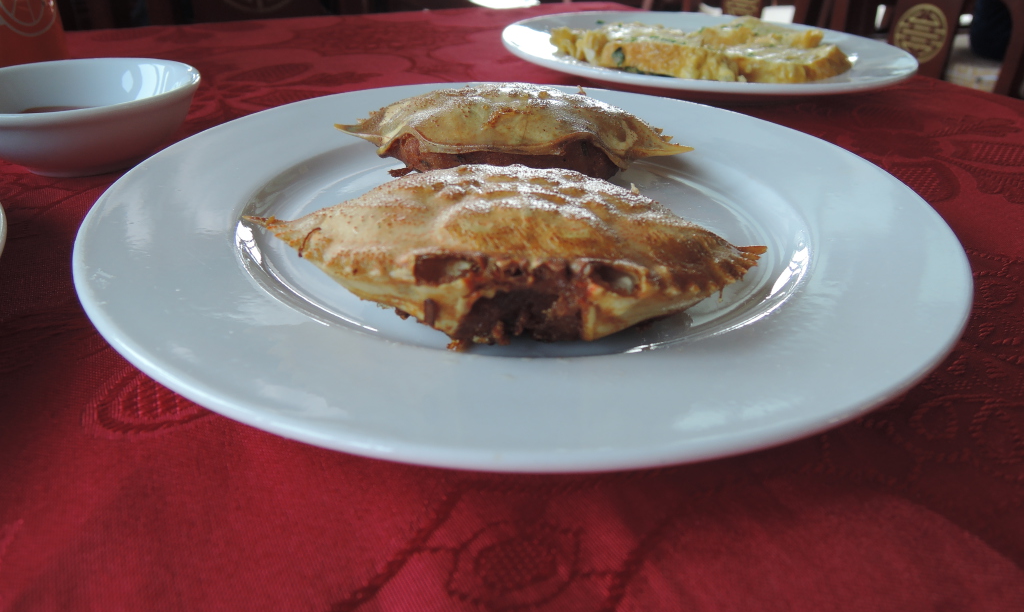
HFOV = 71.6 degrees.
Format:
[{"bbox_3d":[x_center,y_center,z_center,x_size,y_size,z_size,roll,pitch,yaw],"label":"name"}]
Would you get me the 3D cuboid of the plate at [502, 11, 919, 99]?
[{"bbox_3d":[0.115,-0.152,0.447,0.241,0.024,0.241,1,31,-1],"label":"plate"}]

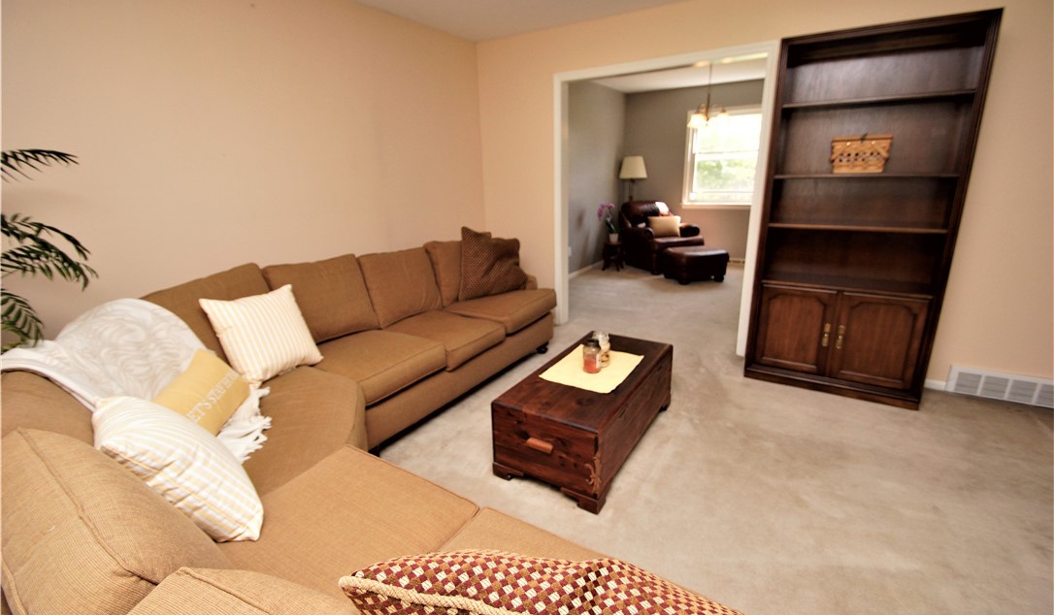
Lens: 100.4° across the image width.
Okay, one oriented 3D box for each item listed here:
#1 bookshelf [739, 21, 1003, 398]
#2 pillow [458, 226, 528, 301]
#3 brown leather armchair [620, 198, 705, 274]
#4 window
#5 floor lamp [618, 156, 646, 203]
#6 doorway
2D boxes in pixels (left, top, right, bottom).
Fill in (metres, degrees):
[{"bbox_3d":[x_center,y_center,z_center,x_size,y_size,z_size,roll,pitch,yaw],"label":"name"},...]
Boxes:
[{"bbox_3d":[1.898,-0.473,2.611,0.890,2.000,0.330,9,20,31],"label":"bookshelf"},{"bbox_3d":[-0.262,-0.340,3.366,0.490,0.490,0.180,-8,6,-20],"label":"pillow"},{"bbox_3d":[1.980,-1.053,6.313,0.840,0.920,0.940,-7,18,-17],"label":"brown leather armchair"},{"bbox_3d":[2.761,-2.048,6.052,1.120,1.280,0.100,9,20,31],"label":"window"},{"bbox_3d":[1.571,-1.468,6.593,0.410,1.570,0.410,2,18,13],"label":"floor lamp"},{"bbox_3d":[0.950,-0.751,3.437,1.600,2.100,0.140,9,20,31],"label":"doorway"}]

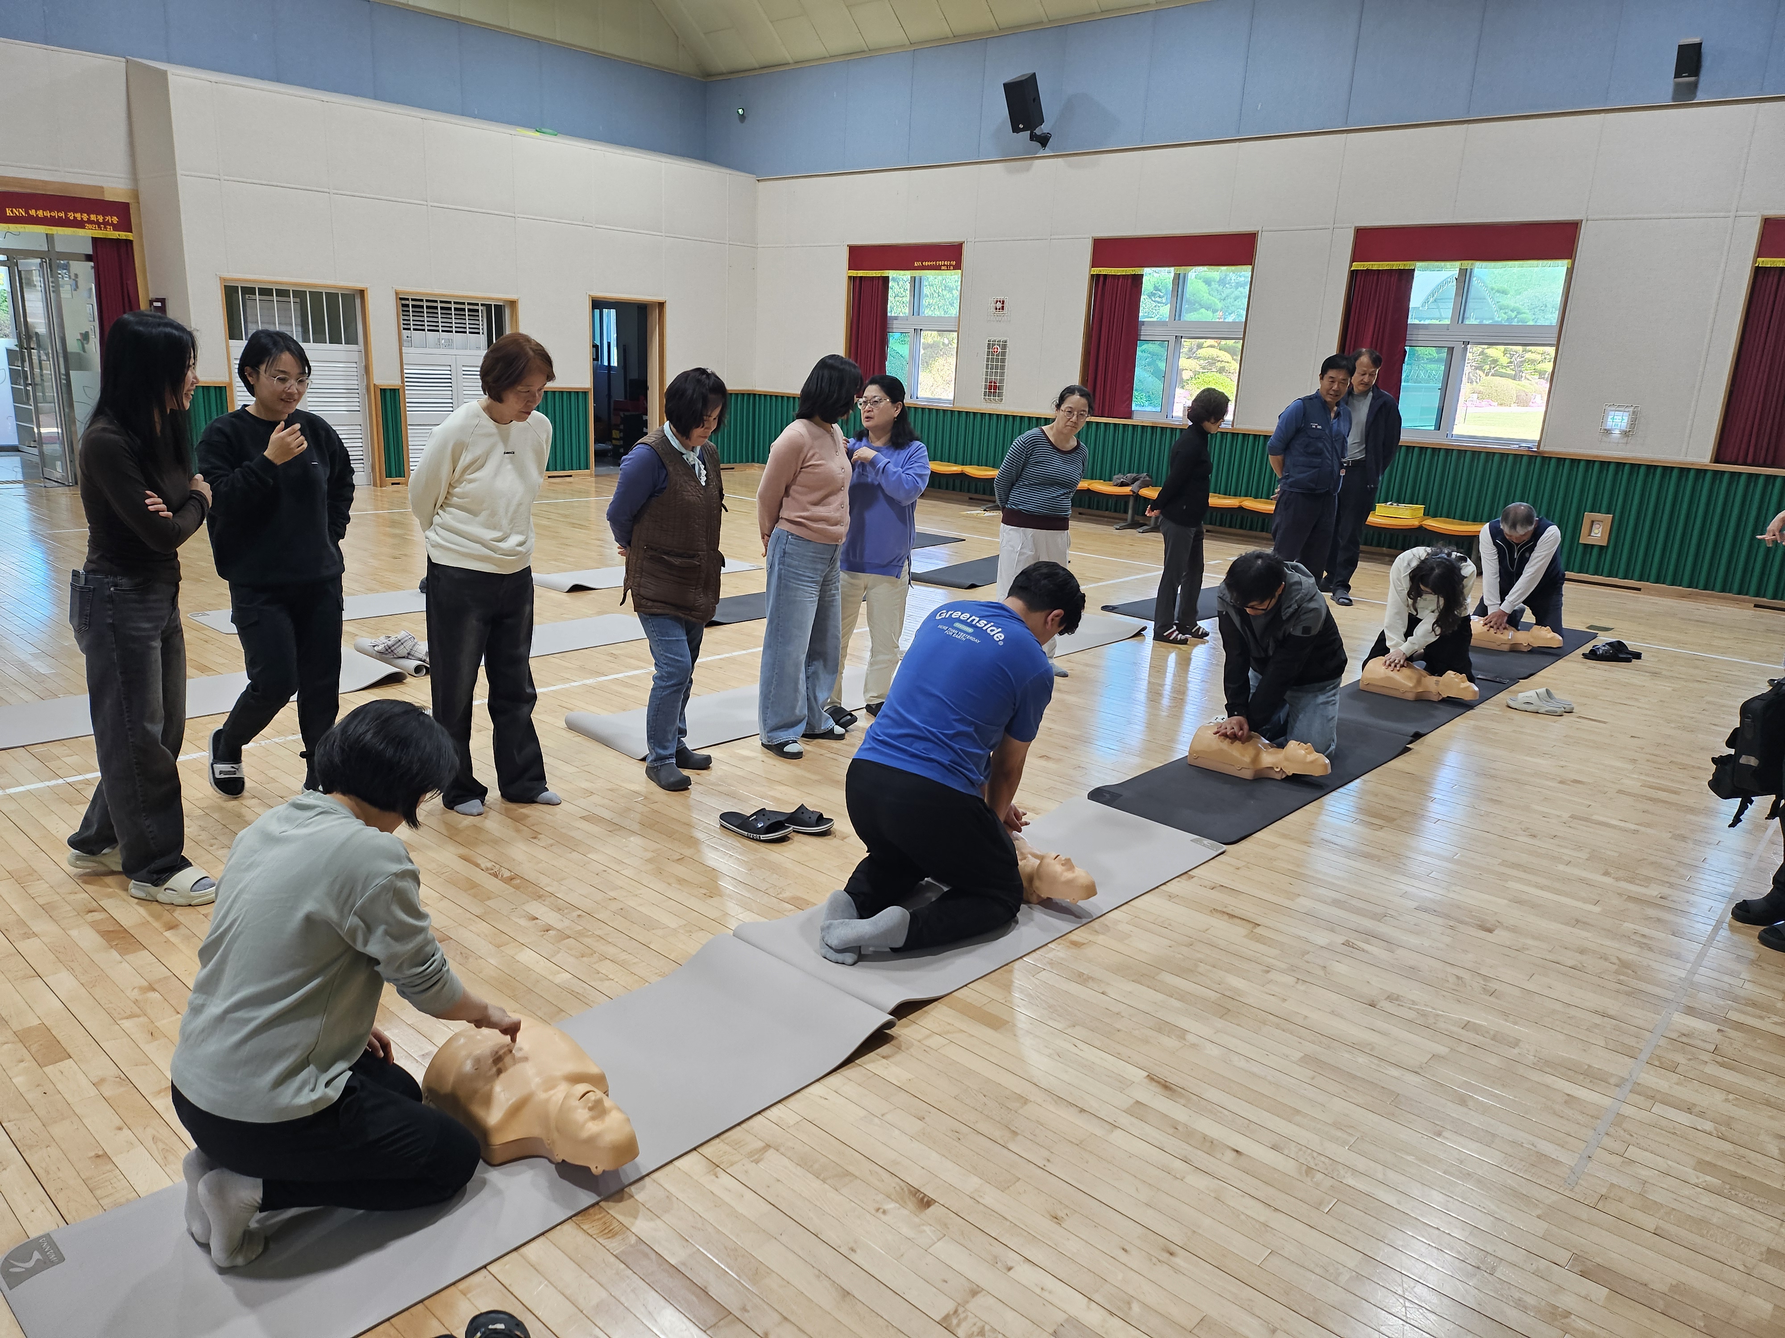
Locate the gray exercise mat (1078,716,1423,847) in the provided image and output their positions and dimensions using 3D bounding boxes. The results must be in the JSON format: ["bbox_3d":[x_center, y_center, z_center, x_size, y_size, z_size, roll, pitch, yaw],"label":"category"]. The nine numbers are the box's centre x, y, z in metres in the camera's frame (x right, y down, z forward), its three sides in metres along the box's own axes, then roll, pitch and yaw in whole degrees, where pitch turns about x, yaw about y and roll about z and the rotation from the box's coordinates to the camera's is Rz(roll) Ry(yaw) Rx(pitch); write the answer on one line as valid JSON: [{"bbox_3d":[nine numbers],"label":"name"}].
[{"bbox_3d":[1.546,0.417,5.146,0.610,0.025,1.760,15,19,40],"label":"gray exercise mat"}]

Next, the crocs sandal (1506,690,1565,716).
[{"bbox_3d":[3.323,0.171,6.382,0.268,0.100,0.105,11,17,29],"label":"crocs sandal"}]

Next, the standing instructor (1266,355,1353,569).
[{"bbox_3d":[2.926,-1.289,8.627,0.560,1.750,0.380,-2,16,-20],"label":"standing instructor"}]

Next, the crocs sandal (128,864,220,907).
[{"bbox_3d":[-2.038,0.612,3.565,0.272,0.095,0.110,3,14,0],"label":"crocs sandal"}]

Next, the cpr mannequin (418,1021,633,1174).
[{"bbox_3d":[-0.714,0.885,2.601,0.560,0.185,0.310,13,18,34],"label":"cpr mannequin"}]

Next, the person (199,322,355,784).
[{"bbox_3d":[-2.110,-0.343,4.237,0.530,1.610,0.420,-8,18,-36],"label":"person"}]

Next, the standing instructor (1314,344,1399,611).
[{"bbox_3d":[3.383,-1.426,9.152,0.520,1.800,0.420,9,15,22],"label":"standing instructor"}]

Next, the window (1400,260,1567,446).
[{"bbox_3d":[4.848,-2.864,10.804,1.760,1.730,0.150,15,19,40],"label":"window"}]

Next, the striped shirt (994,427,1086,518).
[{"bbox_3d":[0.757,-0.975,6.340,0.420,0.525,0.260,-5,16,-27],"label":"striped shirt"}]

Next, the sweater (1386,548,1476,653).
[{"bbox_3d":[2.851,-0.376,6.575,0.480,0.570,0.450,11,17,29],"label":"sweater"}]

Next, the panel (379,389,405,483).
[{"bbox_3d":[-5.302,-2.496,13.156,0.040,0.940,0.220,15,19,40],"label":"panel"}]

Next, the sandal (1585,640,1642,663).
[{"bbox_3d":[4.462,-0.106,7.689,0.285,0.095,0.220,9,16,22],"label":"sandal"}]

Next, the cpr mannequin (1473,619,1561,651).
[{"bbox_3d":[3.906,-0.209,7.721,0.545,0.170,0.320,14,18,38],"label":"cpr mannequin"}]

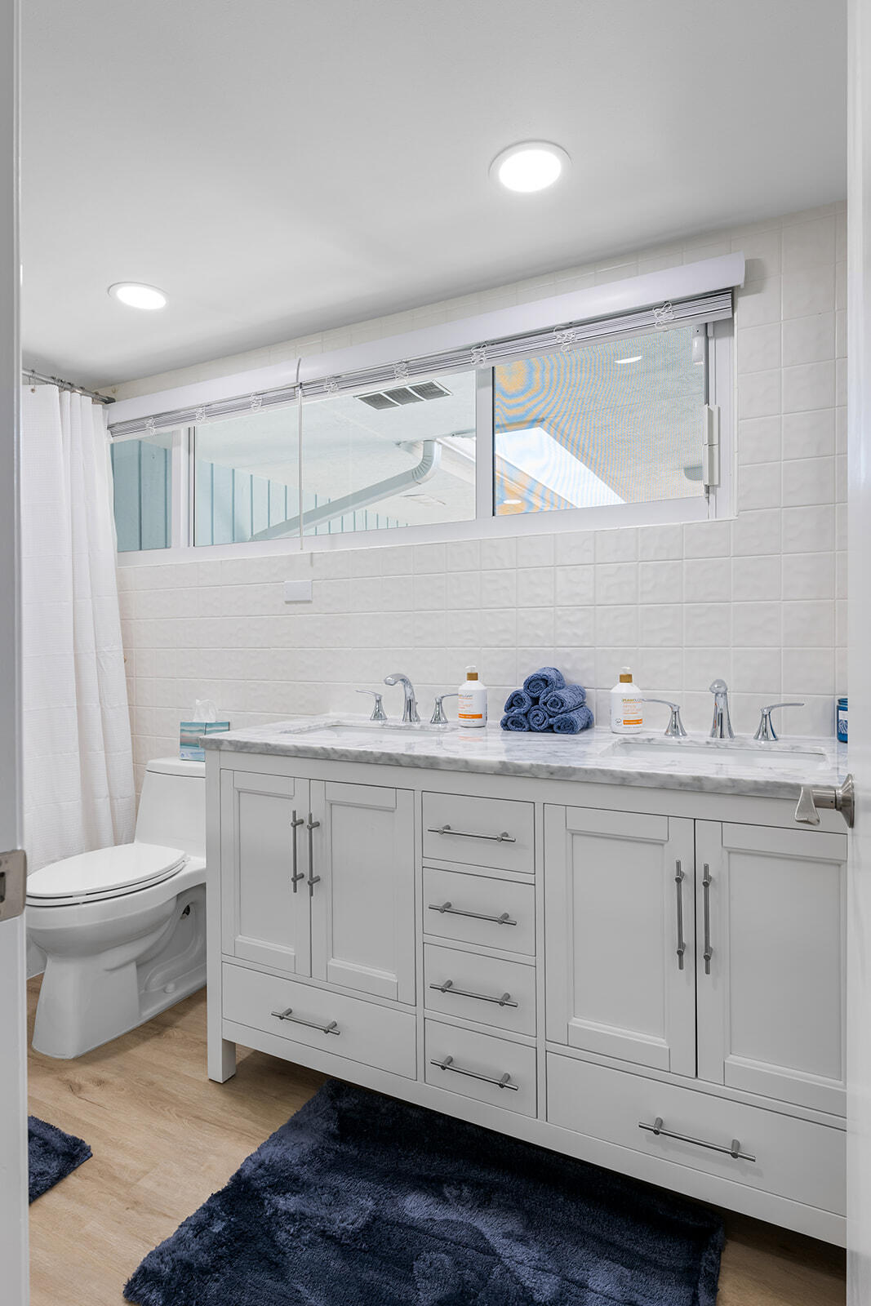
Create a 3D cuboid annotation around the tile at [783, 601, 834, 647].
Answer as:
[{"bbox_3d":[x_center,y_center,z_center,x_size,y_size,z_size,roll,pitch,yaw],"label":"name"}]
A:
[{"bbox_3d":[0.884,-0.069,1.635,0.108,0.108,0.010,0,0,27],"label":"tile"}]

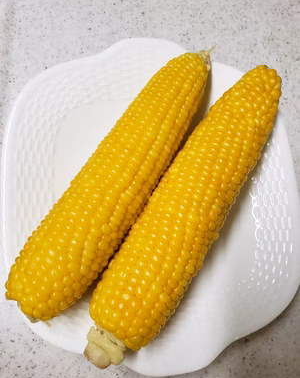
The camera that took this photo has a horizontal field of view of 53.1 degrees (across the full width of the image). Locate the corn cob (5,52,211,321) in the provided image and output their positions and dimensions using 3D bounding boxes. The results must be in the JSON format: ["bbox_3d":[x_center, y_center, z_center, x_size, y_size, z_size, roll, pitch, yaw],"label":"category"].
[{"bbox_3d":[-0.016,-0.014,0.202,0.048,0.048,0.214,31,76,8],"label":"corn cob"}]

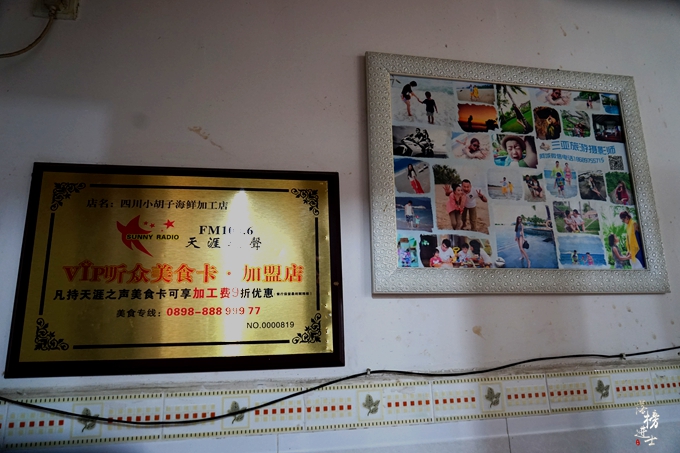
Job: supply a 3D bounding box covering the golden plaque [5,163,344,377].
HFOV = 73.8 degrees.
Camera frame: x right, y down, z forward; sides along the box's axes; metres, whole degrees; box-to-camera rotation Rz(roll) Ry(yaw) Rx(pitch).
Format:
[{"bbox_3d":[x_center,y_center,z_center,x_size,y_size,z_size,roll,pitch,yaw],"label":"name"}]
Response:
[{"bbox_3d":[-0.285,0.073,0.864,0.588,0.391,0.022,1,-13,-10],"label":"golden plaque"}]

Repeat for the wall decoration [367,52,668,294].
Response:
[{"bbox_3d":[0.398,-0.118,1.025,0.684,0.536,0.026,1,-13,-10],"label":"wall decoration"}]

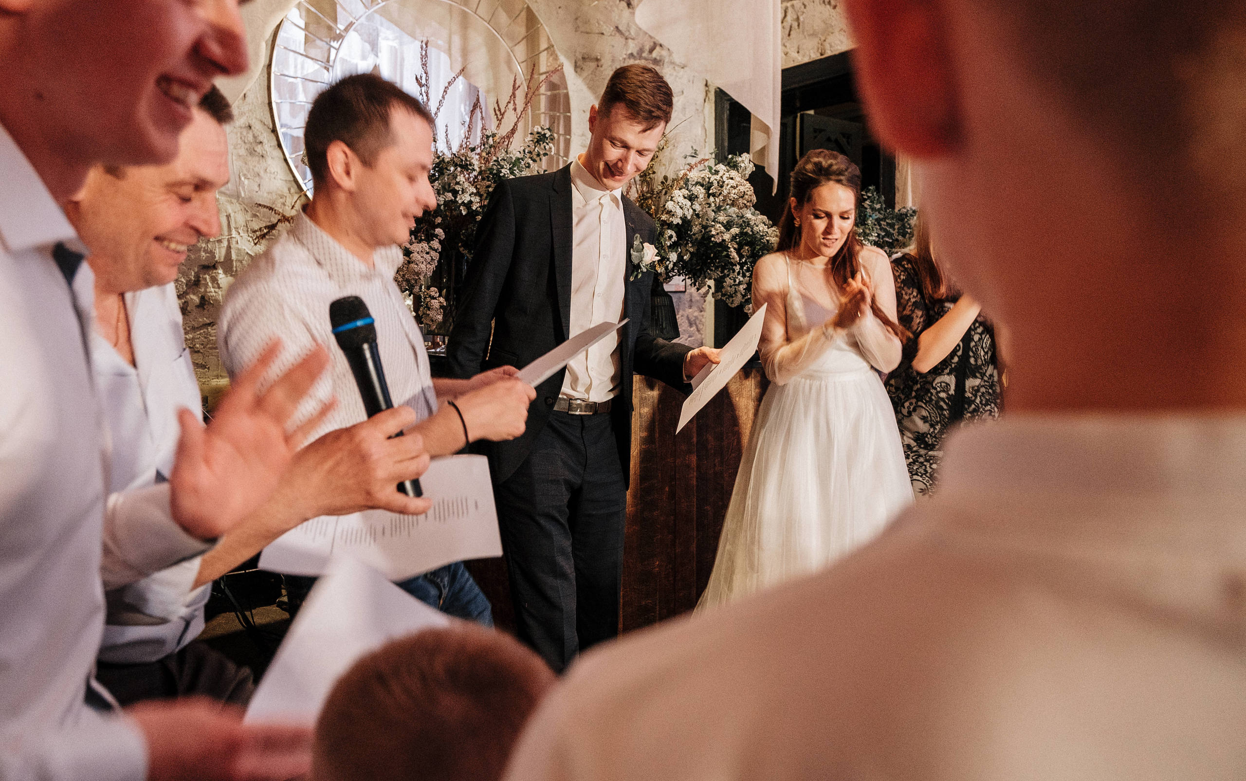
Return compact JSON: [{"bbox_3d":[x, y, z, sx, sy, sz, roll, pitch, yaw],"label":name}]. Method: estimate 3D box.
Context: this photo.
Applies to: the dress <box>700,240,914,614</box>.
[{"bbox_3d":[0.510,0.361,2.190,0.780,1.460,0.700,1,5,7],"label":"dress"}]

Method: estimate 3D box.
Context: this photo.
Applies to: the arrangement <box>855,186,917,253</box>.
[{"bbox_3d":[0.846,-0.549,2.750,0.360,0.360,0.320,0,5,0],"label":"arrangement"}]

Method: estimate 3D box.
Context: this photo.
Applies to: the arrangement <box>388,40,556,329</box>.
[{"bbox_3d":[-0.426,-0.575,2.400,0.500,0.810,0.420,-4,6,-37],"label":"arrangement"}]

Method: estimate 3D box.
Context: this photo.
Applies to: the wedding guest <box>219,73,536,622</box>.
[{"bbox_3d":[-0.370,0.323,1.353,0.500,1.670,0.480,1,5,9],"label":"wedding guest"}]

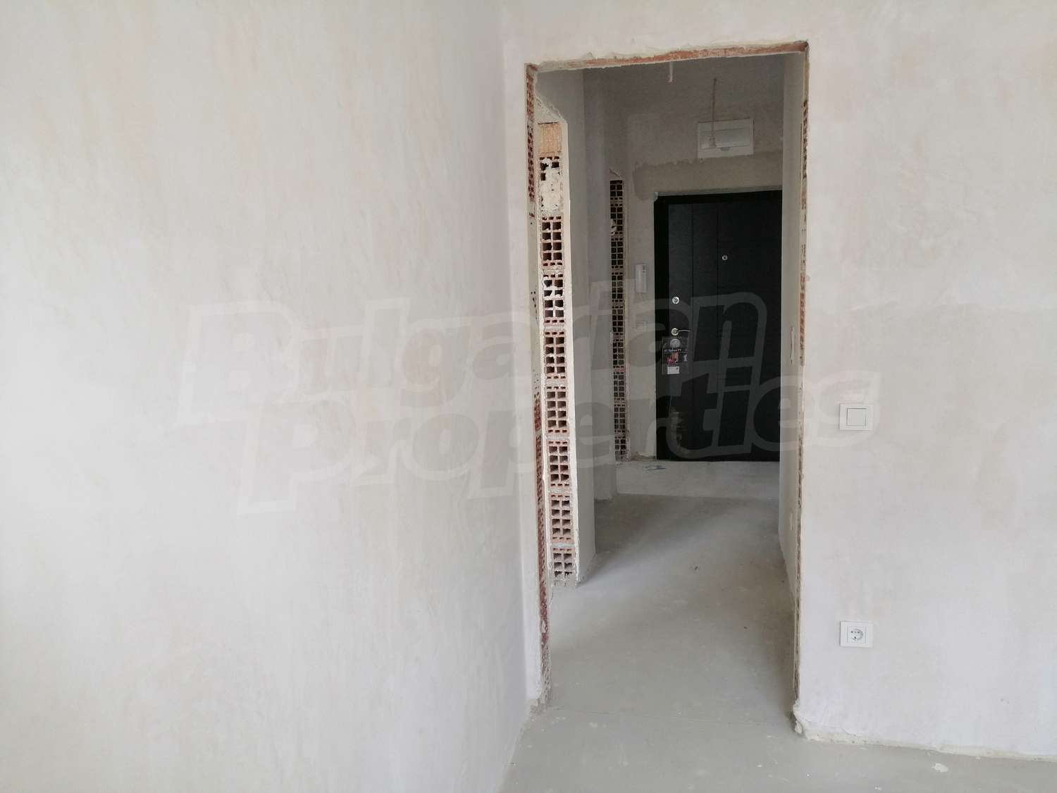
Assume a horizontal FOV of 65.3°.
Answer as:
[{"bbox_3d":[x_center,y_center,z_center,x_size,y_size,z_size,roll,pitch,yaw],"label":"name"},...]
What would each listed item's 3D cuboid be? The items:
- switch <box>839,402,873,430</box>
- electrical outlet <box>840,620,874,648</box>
[{"bbox_3d":[0.957,0.060,2.406,0.093,0.079,0.012,0,8,12],"label":"switch"},{"bbox_3d":[0.981,0.715,2.463,0.091,0.079,0.012,0,8,14],"label":"electrical outlet"}]

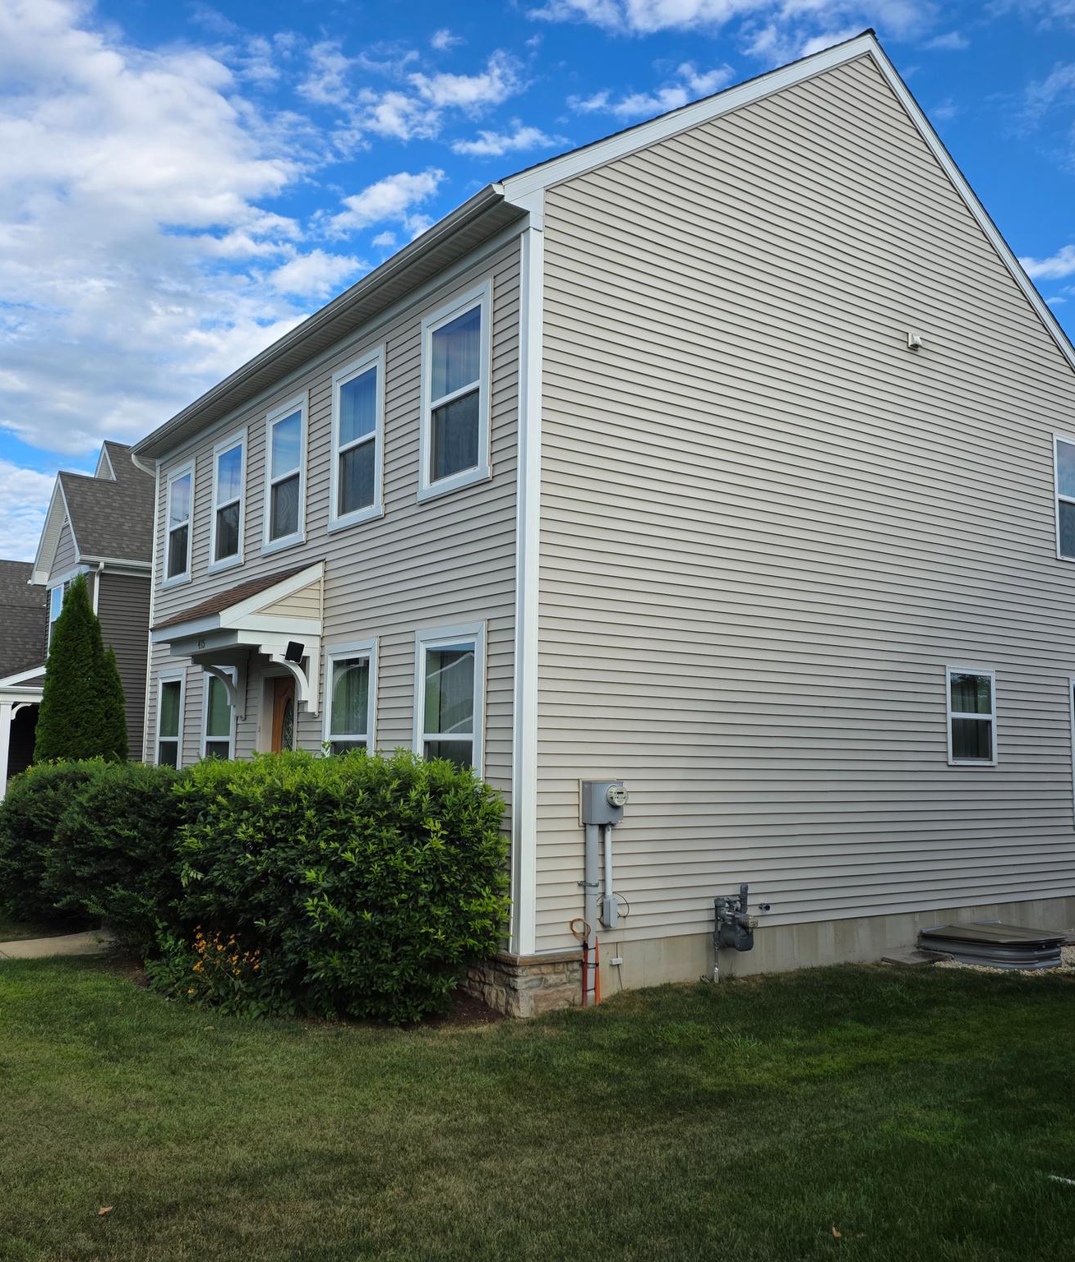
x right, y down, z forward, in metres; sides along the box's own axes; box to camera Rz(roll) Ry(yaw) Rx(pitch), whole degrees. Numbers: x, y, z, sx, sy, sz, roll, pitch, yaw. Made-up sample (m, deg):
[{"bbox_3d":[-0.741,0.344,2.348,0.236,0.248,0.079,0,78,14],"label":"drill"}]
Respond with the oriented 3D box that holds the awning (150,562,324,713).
[{"bbox_3d":[-3.474,0.148,12.751,1.130,1.690,2.400,5,-8,-35],"label":"awning"}]

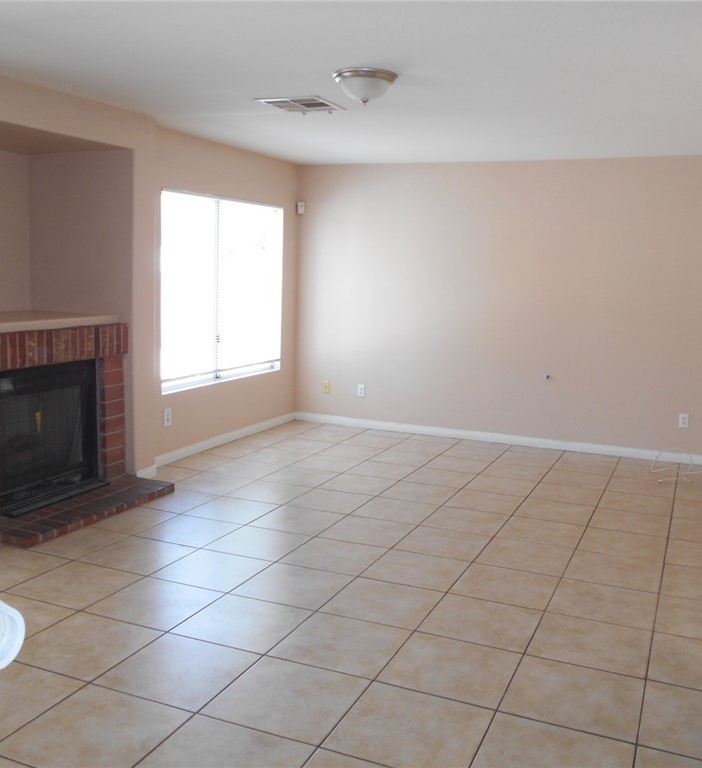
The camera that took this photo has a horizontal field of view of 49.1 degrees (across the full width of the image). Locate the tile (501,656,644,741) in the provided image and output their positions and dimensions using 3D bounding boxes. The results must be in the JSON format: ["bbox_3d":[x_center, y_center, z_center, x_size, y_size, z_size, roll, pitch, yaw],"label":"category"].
[{"bbox_3d":[0.790,1.111,2.718,0.449,0.010,0.442,5,9,24],"label":"tile"}]

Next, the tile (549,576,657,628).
[{"bbox_3d":[1.161,1.006,3.527,0.449,0.010,0.442,5,9,24],"label":"tile"}]

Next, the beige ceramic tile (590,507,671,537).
[{"bbox_3d":[1.716,0.856,4.739,0.450,0.010,0.450,5,8,24],"label":"beige ceramic tile"}]

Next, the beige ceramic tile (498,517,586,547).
[{"bbox_3d":[1.124,0.876,4.526,0.450,0.012,0.450,4,8,24],"label":"beige ceramic tile"}]

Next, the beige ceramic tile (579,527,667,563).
[{"bbox_3d":[1.532,0.905,4.334,0.450,0.010,0.450,5,8,24],"label":"beige ceramic tile"}]

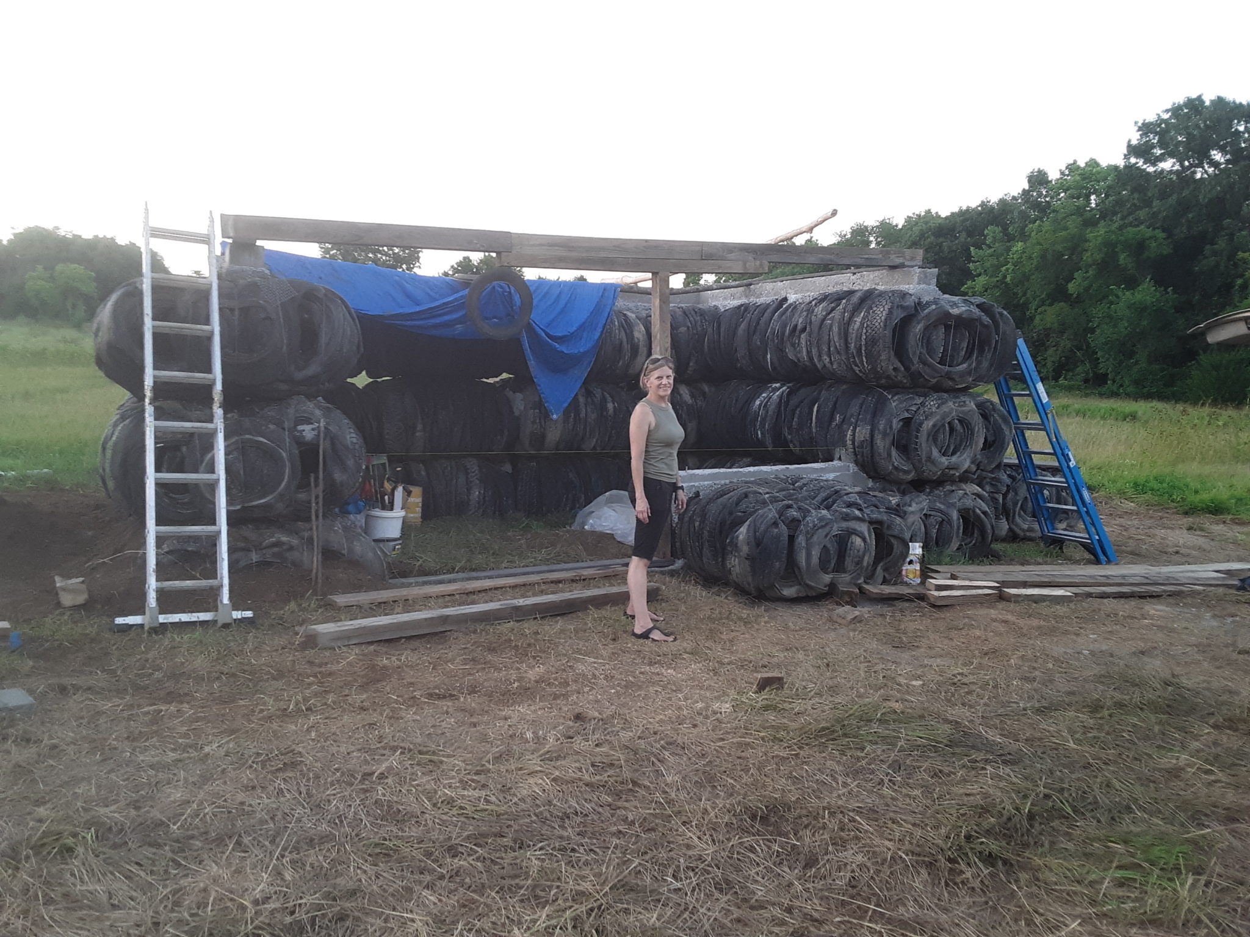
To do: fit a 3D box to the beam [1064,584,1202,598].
[{"bbox_3d":[3.877,0.987,8.049,1.593,0.040,0.150,1,5,-21],"label":"beam"}]

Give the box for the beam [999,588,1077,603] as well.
[{"bbox_3d":[3.142,0.977,7.702,0.547,0.055,0.140,2,5,-15],"label":"beam"}]

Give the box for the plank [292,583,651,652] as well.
[{"bbox_3d":[-0.731,0.872,6.115,2.414,0.090,0.140,-2,5,-41],"label":"plank"}]

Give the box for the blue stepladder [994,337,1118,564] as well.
[{"bbox_3d":[3.922,-0.152,9.431,0.200,2.280,0.550,-31,17,-20],"label":"blue stepladder"}]

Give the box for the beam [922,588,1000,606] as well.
[{"bbox_3d":[2.490,0.950,7.506,0.637,0.055,0.140,1,5,-28],"label":"beam"}]

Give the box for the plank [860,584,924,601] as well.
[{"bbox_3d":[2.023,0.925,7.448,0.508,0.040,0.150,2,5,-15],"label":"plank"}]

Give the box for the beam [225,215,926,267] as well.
[{"bbox_3d":[0.135,-1.673,7.625,6.045,0.150,0.100,-6,8,-33],"label":"beam"}]

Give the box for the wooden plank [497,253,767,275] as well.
[{"bbox_3d":[0.118,-1.532,7.605,2.394,0.097,0.090,-6,8,-33],"label":"wooden plank"}]

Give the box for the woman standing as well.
[{"bbox_3d":[0.174,0.171,6.042,0.310,1.680,0.450,3,7,32],"label":"woman standing"}]

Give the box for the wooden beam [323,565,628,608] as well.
[{"bbox_3d":[-0.870,0.797,6.928,2.394,0.038,0.150,-1,5,-40],"label":"wooden beam"}]

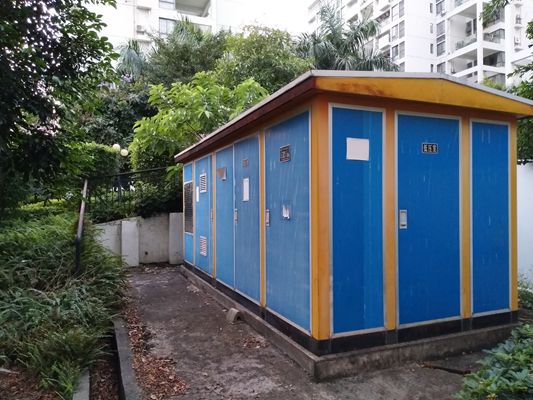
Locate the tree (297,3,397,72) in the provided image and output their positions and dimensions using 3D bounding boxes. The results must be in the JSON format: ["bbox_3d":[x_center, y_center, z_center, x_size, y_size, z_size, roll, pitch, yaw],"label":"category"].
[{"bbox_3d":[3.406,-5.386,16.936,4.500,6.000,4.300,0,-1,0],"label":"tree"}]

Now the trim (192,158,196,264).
[{"bbox_3d":[-1.441,0.279,8.066,0.060,2.090,0.183,0,-1,-23],"label":"trim"}]

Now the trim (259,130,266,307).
[{"bbox_3d":[-0.024,0.202,4.700,0.060,2.090,0.162,0,-1,-23],"label":"trim"}]

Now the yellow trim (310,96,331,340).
[{"bbox_3d":[0.497,0.167,3.592,0.142,2.110,0.120,0,-1,-23],"label":"yellow trim"}]

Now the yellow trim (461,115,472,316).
[{"bbox_3d":[2.094,0.185,4.232,0.152,2.090,0.060,0,-1,-23],"label":"yellow trim"}]

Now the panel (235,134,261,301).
[{"bbox_3d":[-0.251,0.219,5.226,0.050,2.060,0.986,0,-1,-23],"label":"panel"}]

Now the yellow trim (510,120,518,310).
[{"bbox_3d":[2.773,0.189,4.528,0.122,2.090,0.080,0,-1,-23],"label":"yellow trim"}]

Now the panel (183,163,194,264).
[{"bbox_3d":[-1.647,0.299,8.543,0.050,2.070,0.857,0,-1,-23],"label":"panel"}]

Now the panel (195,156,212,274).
[{"bbox_3d":[-1.151,0.273,7.365,0.050,2.070,1.334,0,-1,-23],"label":"panel"}]

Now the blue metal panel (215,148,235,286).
[{"bbox_3d":[-0.620,0.239,6.103,0.050,2.060,0.917,0,-1,-23],"label":"blue metal panel"}]

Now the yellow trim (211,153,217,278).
[{"bbox_3d":[-0.843,0.246,6.645,0.060,2.090,0.213,0,-1,-23],"label":"yellow trim"}]

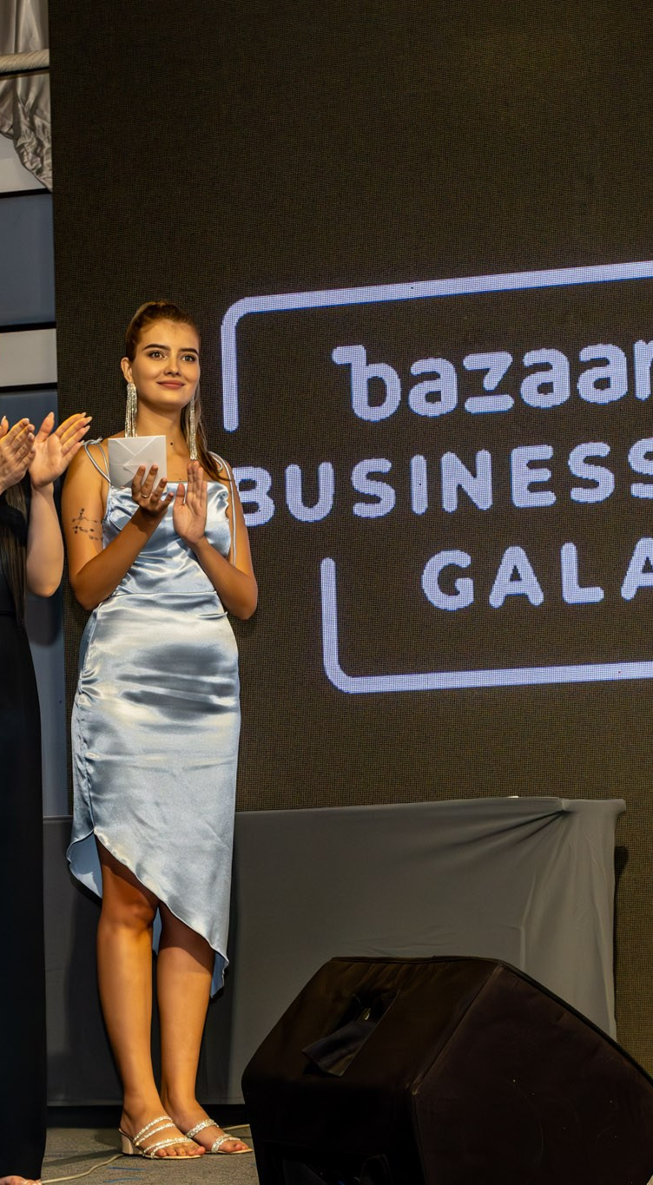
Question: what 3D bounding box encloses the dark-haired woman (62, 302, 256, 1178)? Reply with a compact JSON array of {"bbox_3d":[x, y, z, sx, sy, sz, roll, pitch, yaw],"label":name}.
[{"bbox_3d":[-0.327,0.266,7.809,0.440,1.720,0.380,1,-5,-28],"label":"dark-haired woman"}]

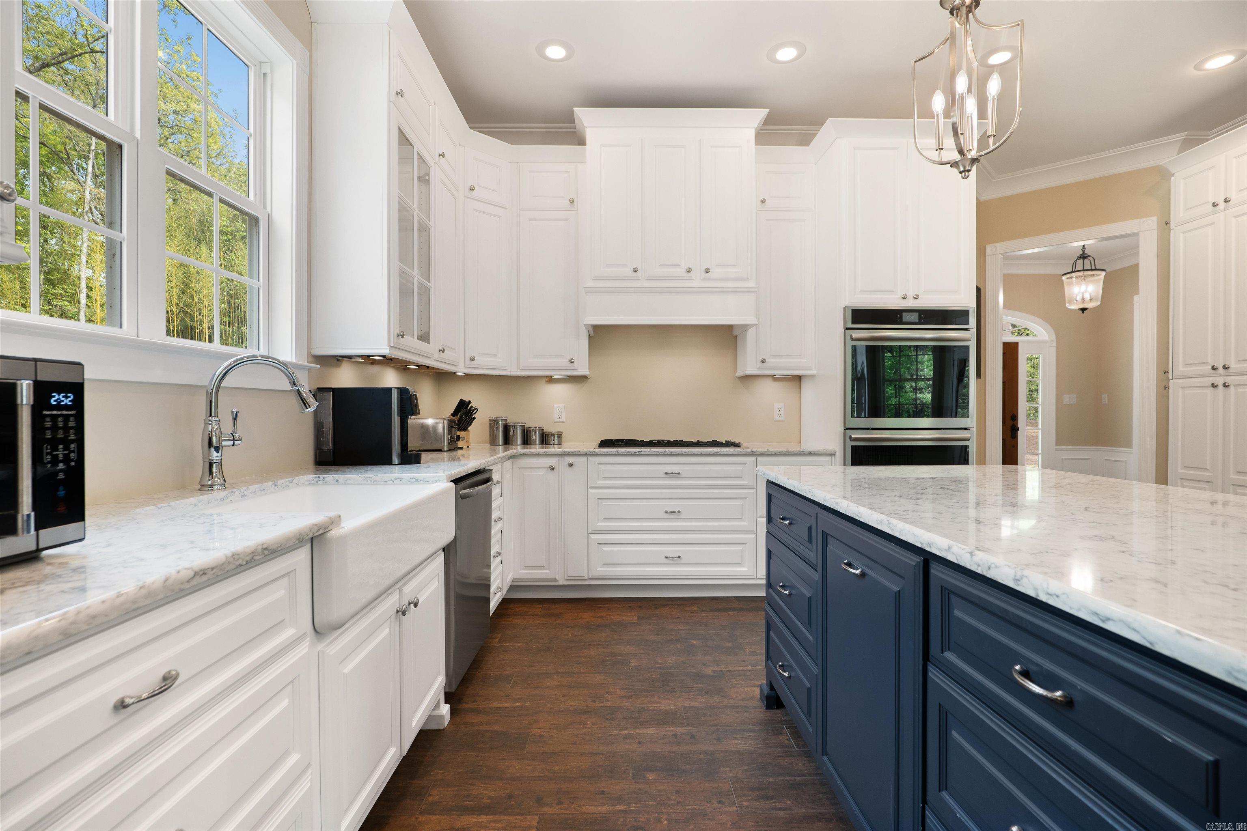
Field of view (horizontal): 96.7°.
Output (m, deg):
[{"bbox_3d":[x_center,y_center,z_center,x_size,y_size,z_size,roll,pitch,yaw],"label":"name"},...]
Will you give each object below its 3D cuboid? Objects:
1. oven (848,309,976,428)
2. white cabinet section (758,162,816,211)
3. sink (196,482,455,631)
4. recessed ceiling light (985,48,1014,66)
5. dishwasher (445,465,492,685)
[{"bbox_3d":[1.660,-0.277,3.500,0.757,0.715,0.580,0,0,-1],"label":"oven"},{"bbox_3d":[1.061,-1.499,3.799,0.398,0.313,0.330,0,0,-1],"label":"white cabinet section"},{"bbox_3d":[-0.840,0.328,1.467,0.532,0.212,0.915,0,0,-1],"label":"sink"},{"bbox_3d":[2.047,-1.950,3.016,0.180,0.030,0.180,0,0,-1],"label":"recessed ceiling light"},{"bbox_3d":[-0.887,0.636,2.226,0.620,0.785,0.600,0,0,-1],"label":"dishwasher"}]

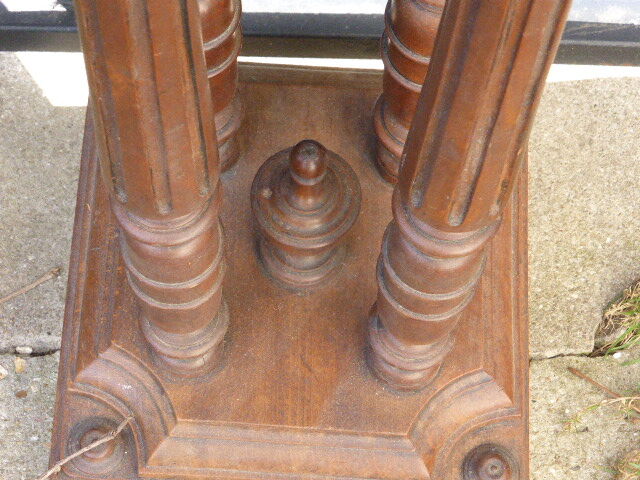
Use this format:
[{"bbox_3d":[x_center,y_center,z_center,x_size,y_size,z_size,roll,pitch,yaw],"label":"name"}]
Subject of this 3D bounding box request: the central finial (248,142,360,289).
[{"bbox_3d":[-0.010,-0.026,1.193,0.077,0.169,0.077,0,67,-2],"label":"central finial"}]

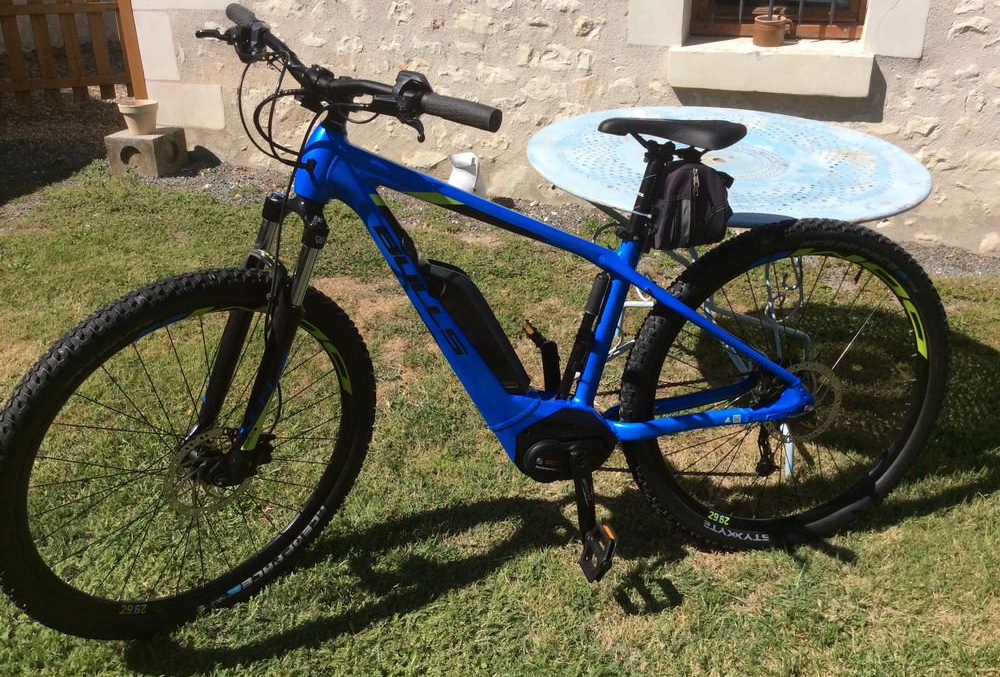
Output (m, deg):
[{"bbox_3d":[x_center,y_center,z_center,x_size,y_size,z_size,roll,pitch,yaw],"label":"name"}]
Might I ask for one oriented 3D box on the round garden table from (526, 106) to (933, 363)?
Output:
[{"bbox_3d":[0.546,-0.118,2.427,0.965,0.735,0.965,0,25,0],"label":"round garden table"}]

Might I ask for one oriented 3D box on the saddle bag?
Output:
[{"bbox_3d":[0.353,-0.256,1.728,0.145,0.153,0.115,-6,19,-12],"label":"saddle bag"}]

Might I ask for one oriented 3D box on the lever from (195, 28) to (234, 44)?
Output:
[{"bbox_3d":[-0.500,-0.528,1.613,0.110,0.022,0.027,20,30,33],"label":"lever"}]

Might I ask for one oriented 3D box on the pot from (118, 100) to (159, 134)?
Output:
[{"bbox_3d":[-2.057,-1.264,5.293,0.214,0.168,0.214,-10,24,-21],"label":"pot"}]

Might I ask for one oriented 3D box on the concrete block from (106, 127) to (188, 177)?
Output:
[{"bbox_3d":[-2.031,-1.073,5.318,0.298,0.212,0.335,2,23,8],"label":"concrete block"}]

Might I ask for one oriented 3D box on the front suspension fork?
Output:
[{"bbox_3d":[-0.429,0.000,1.610,0.180,0.525,0.115,31,16,38],"label":"front suspension fork"}]

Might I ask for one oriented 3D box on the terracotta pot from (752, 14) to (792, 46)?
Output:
[{"bbox_3d":[1.139,-1.278,3.843,0.158,0.108,0.127,4,23,11],"label":"terracotta pot"}]

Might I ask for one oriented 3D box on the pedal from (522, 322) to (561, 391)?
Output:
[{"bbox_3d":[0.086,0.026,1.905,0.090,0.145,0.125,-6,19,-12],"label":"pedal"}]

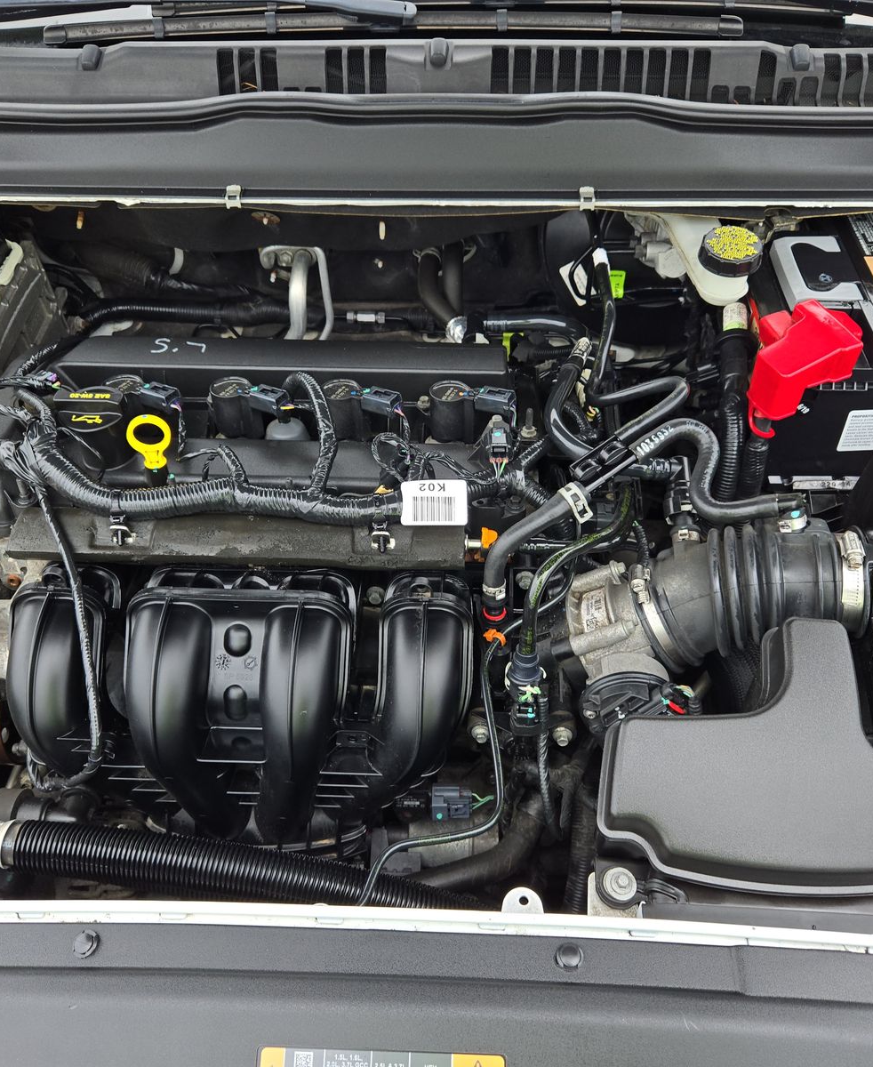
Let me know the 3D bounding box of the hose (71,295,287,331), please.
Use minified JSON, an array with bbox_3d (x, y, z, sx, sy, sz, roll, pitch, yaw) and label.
[{"bbox_3d":[-0.251,-0.219,0.937,0.213,0.036,0.036,1,46,1],"label":"hose"}]

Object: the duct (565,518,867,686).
[{"bbox_3d":[0.207,0.051,0.710,0.205,0.098,0.100,-7,46,-6],"label":"duct"}]

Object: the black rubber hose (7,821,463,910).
[{"bbox_3d":[-0.133,0.231,0.638,0.305,0.042,0.042,10,46,-2],"label":"black rubber hose"}]

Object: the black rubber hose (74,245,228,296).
[{"bbox_3d":[-0.314,-0.290,1.045,0.175,0.038,0.042,13,47,0],"label":"black rubber hose"}]

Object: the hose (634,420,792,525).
[{"bbox_3d":[0.206,-0.049,0.715,0.125,0.050,0.085,1,46,1],"label":"hose"}]

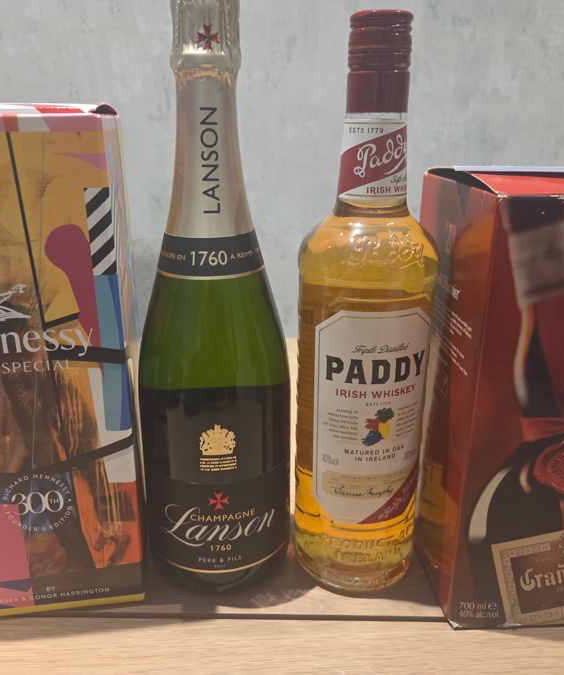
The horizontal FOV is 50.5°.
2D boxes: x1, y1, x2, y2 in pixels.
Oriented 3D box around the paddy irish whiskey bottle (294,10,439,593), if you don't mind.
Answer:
[{"bbox_3d":[0.047,-0.006,0.336,0.075,0.311,0.075,-1,19,-5],"label":"paddy irish whiskey bottle"}]

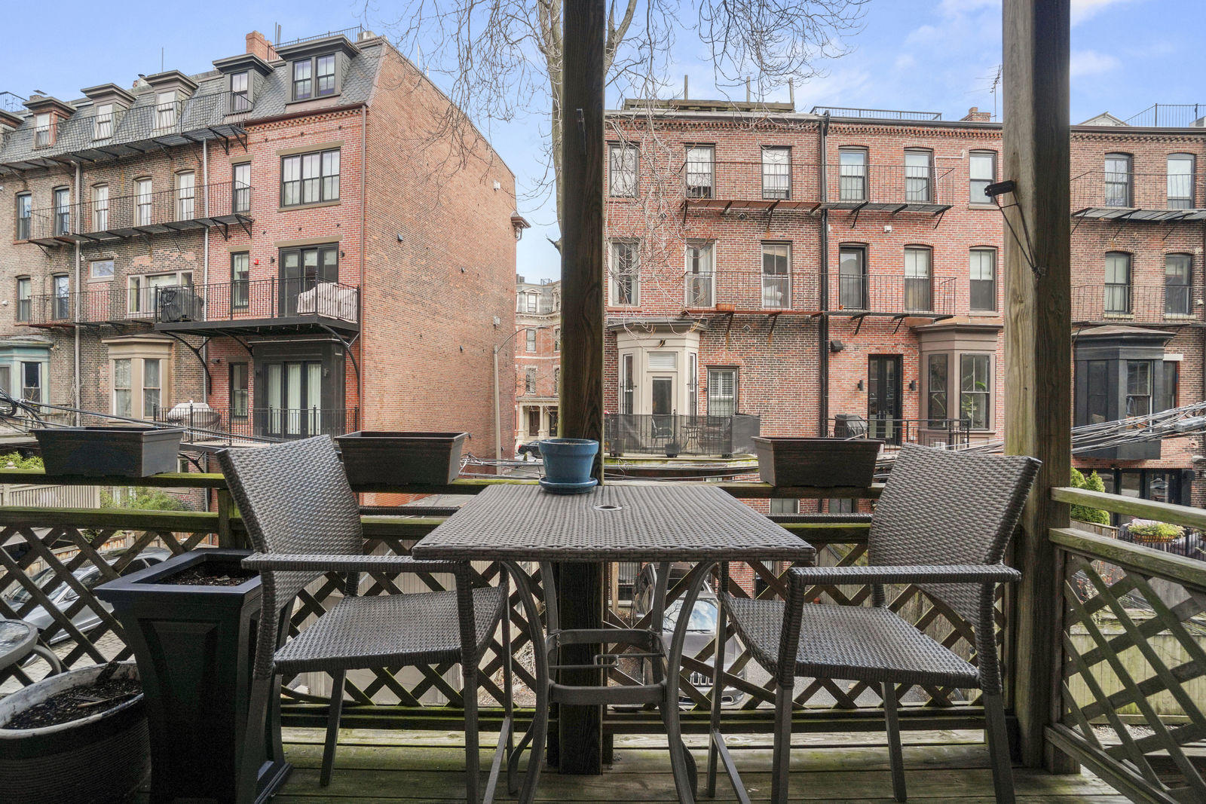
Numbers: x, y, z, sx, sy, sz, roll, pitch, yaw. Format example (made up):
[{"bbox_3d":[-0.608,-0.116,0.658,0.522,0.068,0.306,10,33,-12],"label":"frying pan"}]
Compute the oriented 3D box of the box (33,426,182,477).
[{"bbox_3d":[-1.825,0.186,1.872,0.403,0.165,0.192,0,0,0],"label":"box"}]

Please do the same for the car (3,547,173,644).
[{"bbox_3d":[-12.300,4.580,11.700,1.820,1.440,4.750,0,0,8],"label":"car"}]

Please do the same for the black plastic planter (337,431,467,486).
[{"bbox_3d":[-0.709,0.201,1.812,0.403,0.165,0.192,0,0,-2],"label":"black plastic planter"}]

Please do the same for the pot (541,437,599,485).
[{"bbox_3d":[-0.106,0.200,1.585,0.188,0.150,0.188,0,0,0],"label":"pot"}]

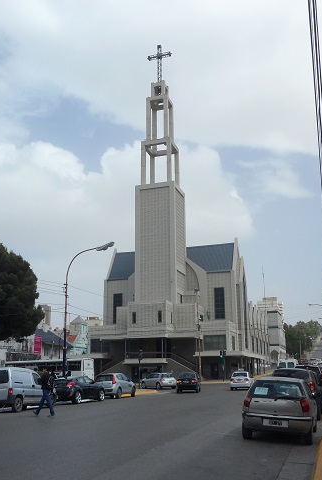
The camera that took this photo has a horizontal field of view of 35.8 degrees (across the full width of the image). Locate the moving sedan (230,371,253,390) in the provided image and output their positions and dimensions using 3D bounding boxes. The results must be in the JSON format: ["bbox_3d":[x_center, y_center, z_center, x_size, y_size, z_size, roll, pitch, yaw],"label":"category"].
[{"bbox_3d":[6.443,10.988,39.065,1.680,1.460,4.200,-4,-15,14],"label":"moving sedan"}]

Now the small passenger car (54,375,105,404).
[{"bbox_3d":[-4.549,8.228,27.582,1.790,1.410,4.220,-5,-15,18],"label":"small passenger car"}]

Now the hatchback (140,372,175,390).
[{"bbox_3d":[-0.239,12.442,44.156,1.680,1.450,4.000,7,-16,-28],"label":"hatchback"}]

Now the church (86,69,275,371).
[{"bbox_3d":[4.243,-3.988,89.855,24.500,56.000,34.000,-5,-15,18],"label":"church"}]

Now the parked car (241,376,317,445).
[{"bbox_3d":[3.104,4.235,12.708,1.620,1.440,3.780,-5,-15,18],"label":"parked car"}]

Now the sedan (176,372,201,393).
[{"bbox_3d":[2.048,10.699,37.565,1.670,1.450,4.200,-2,-14,8],"label":"sedan"}]

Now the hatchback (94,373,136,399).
[{"bbox_3d":[-2.904,9.470,32.466,1.670,1.460,3.900,-5,-15,18],"label":"hatchback"}]

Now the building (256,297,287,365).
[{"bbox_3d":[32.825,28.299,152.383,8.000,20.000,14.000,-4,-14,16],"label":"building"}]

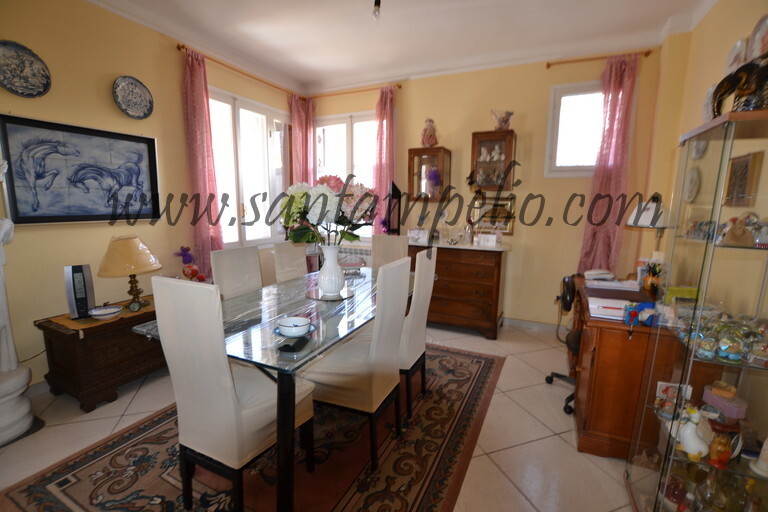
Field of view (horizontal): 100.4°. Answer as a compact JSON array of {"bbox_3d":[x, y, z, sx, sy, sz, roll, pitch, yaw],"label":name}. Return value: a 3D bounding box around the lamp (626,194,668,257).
[{"bbox_3d":[1.742,-0.063,2.095,0.290,0.672,0.290,6,11,25],"label":"lamp"}]

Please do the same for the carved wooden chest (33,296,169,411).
[{"bbox_3d":[-1.925,0.642,2.635,0.460,0.540,1.150,5,10,23],"label":"carved wooden chest"}]

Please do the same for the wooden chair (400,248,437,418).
[{"bbox_3d":[0.058,0.466,2.137,0.430,1.056,0.336,6,11,25],"label":"wooden chair"}]

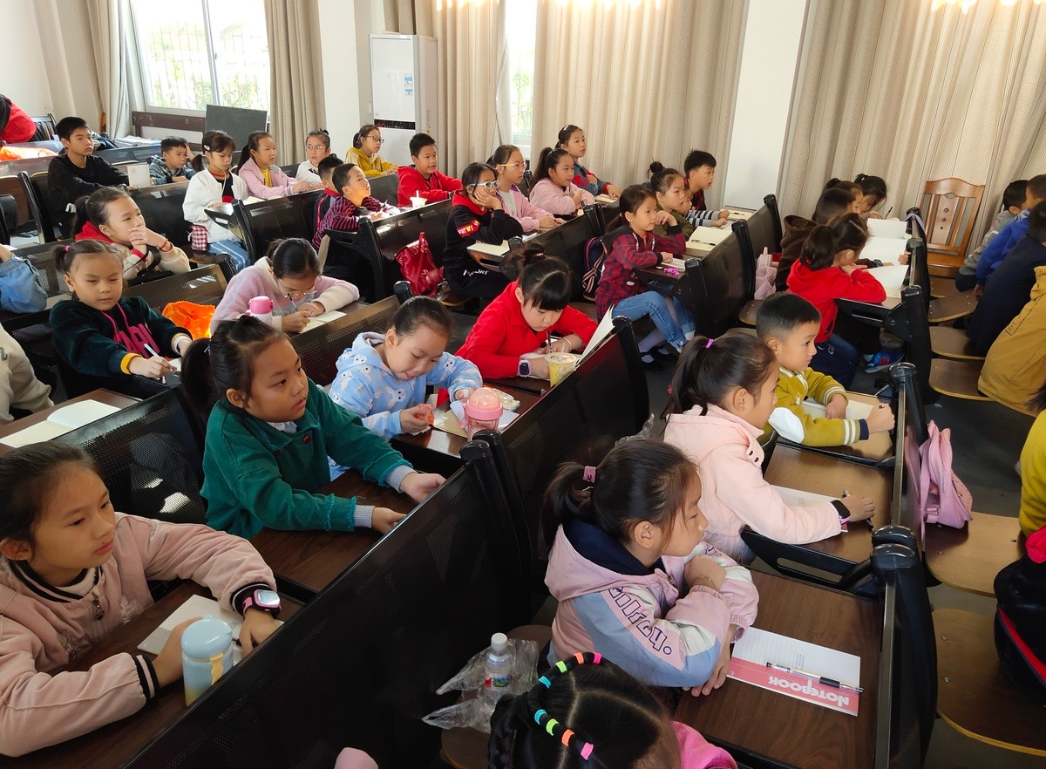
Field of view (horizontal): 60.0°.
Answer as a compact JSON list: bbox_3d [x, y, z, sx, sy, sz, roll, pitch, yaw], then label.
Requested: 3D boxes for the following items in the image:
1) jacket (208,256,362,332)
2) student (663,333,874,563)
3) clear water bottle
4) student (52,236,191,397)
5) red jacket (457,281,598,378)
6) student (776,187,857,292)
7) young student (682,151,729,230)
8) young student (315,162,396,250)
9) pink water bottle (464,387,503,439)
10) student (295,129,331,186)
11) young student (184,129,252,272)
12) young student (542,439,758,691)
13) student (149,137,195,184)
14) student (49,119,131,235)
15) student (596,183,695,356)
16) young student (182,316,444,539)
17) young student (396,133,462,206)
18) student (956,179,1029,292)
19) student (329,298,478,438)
[{"bbox_3d":[-0.856,-0.247,3.386,0.420,0.440,0.440,20,29,35],"label":"jacket"},{"bbox_3d":[0.535,0.405,2.142,0.540,1.070,0.420,9,22,21],"label":"student"},{"bbox_3d":[-0.047,0.573,1.789,0.057,0.190,0.057,2,21,-1],"label":"clear water bottle"},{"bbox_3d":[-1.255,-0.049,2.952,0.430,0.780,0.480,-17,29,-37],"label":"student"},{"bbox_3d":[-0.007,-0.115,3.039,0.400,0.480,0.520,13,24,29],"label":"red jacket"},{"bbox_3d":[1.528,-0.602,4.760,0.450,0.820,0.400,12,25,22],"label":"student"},{"bbox_3d":[1.084,-0.911,5.810,0.550,1.150,0.400,11,22,20],"label":"young student"},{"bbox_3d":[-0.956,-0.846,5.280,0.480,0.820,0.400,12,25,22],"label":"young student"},{"bbox_3d":[-0.102,0.087,2.248,0.090,0.165,0.090,1,21,0],"label":"pink water bottle"},{"bbox_3d":[-1.412,-1.210,6.348,0.520,1.090,0.420,14,25,32],"label":"student"},{"bbox_3d":[-1.788,-0.868,5.304,0.540,1.170,0.400,11,22,20],"label":"young student"},{"bbox_3d":[0.222,0.614,1.743,0.520,1.100,0.430,11,22,20],"label":"young student"},{"bbox_3d":[-2.448,-1.227,6.440,0.500,1.030,0.420,13,24,30],"label":"student"},{"bbox_3d":[-2.645,-1.017,5.561,0.620,1.190,0.440,11,22,20],"label":"student"},{"bbox_3d":[0.577,-0.500,4.501,0.530,0.930,0.390,12,25,22],"label":"student"},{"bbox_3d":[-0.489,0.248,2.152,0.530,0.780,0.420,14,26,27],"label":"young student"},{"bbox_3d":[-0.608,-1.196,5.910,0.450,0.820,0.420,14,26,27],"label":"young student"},{"bbox_3d":[2.664,-0.591,4.946,0.580,1.020,0.420,9,22,21],"label":"student"},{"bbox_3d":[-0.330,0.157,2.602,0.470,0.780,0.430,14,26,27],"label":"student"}]

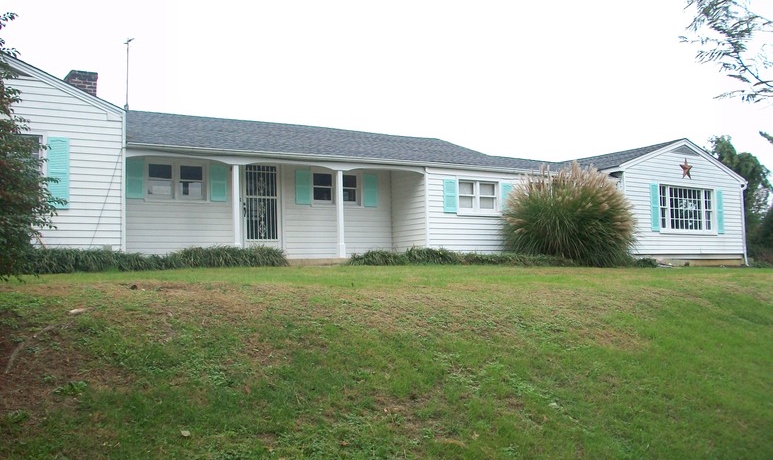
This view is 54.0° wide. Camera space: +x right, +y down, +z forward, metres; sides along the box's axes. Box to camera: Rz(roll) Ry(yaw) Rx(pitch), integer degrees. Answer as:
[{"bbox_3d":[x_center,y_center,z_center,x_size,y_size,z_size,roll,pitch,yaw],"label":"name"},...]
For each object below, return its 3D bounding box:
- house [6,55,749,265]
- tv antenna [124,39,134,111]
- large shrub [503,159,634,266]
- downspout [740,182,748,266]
[{"bbox_3d":[-0.941,-0.959,20.143,23.700,4.300,7.900,1,-5,-33],"label":"house"},{"bbox_3d":[-5.703,-3.479,16.884,0.220,1.600,0.240,1,-5,-33],"label":"tv antenna"},{"bbox_3d":[4.252,-0.337,17.645,2.900,2.400,2.800,-1,-4,0],"label":"large shrub"},{"bbox_3d":[11.013,-0.196,23.281,0.260,2.600,0.100,1,-5,-33],"label":"downspout"}]

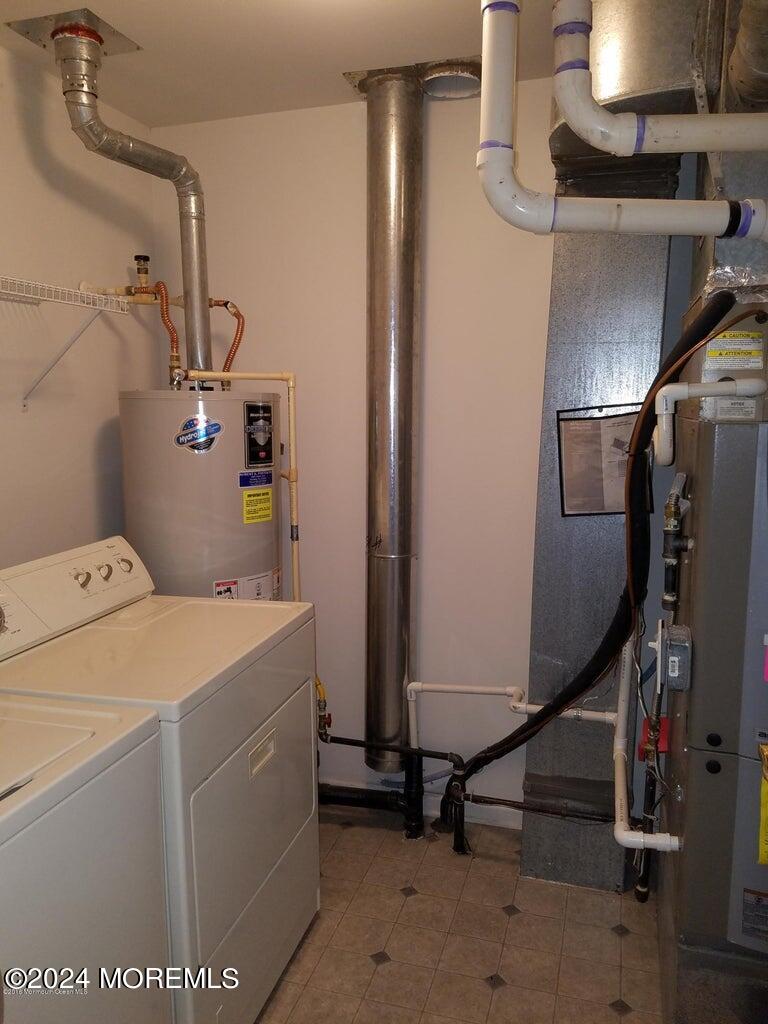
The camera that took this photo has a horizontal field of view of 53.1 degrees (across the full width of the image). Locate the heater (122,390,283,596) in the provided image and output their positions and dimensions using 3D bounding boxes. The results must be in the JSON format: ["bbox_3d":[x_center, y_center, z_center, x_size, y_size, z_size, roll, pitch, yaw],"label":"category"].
[{"bbox_3d":[-0.594,0.354,2.583,0.510,1.490,0.510,5,8,36],"label":"heater"}]

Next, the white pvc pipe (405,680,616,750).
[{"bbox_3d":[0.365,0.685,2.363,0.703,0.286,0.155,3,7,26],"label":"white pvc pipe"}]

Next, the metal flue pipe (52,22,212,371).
[{"bbox_3d":[-0.728,-0.874,2.300,0.460,0.900,0.125,-6,9,-44],"label":"metal flue pipe"}]

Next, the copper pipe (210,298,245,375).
[{"bbox_3d":[-0.517,-0.577,2.543,0.122,0.265,0.060,2,7,17],"label":"copper pipe"}]

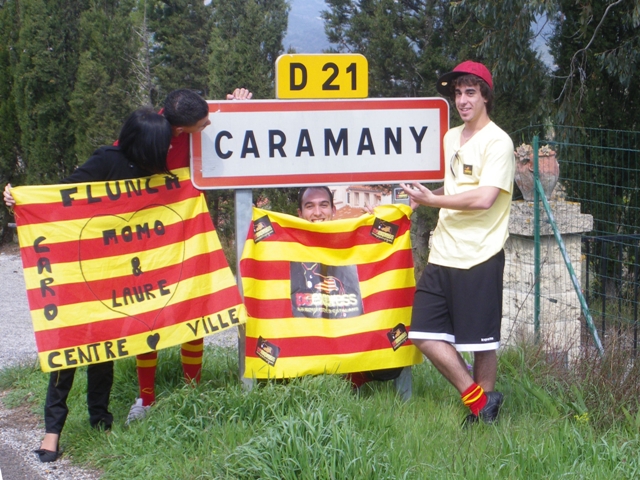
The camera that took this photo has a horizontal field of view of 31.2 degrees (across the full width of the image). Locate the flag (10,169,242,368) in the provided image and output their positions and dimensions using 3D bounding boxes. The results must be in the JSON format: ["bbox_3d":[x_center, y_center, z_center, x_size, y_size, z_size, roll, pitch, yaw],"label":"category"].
[{"bbox_3d":[-0.822,0.144,5.080,1.060,0.810,0.150,-4,7,-28],"label":"flag"}]

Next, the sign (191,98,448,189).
[{"bbox_3d":[0.021,-0.456,5.385,1.260,0.405,0.050,-3,7,-15],"label":"sign"}]

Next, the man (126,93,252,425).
[{"bbox_3d":[-0.624,0.058,5.360,0.630,1.560,0.480,-2,7,-7],"label":"man"}]

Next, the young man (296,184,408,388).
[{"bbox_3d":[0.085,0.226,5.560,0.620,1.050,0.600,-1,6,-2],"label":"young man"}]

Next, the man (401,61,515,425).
[{"bbox_3d":[0.638,0.011,5.240,0.470,1.680,0.480,4,8,35],"label":"man"}]

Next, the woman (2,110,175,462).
[{"bbox_3d":[-1.001,0.185,4.980,0.720,1.530,0.500,-3,7,-14],"label":"woman"}]

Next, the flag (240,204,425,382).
[{"bbox_3d":[0.054,0.243,5.400,0.870,0.780,0.120,-2,7,-13],"label":"flag"}]

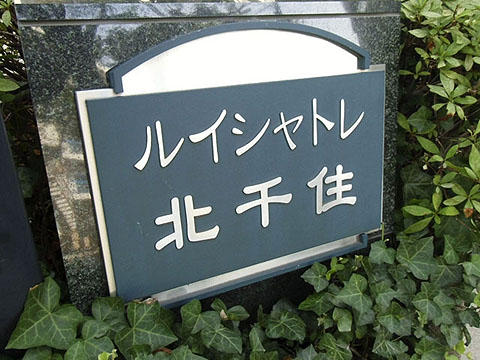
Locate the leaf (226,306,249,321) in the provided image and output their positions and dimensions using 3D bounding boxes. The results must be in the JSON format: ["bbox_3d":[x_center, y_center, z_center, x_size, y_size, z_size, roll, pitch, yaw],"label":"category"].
[{"bbox_3d":[-0.004,0.231,0.576,0.040,0.032,0.012,-8,-11,-11],"label":"leaf"}]

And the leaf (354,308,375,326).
[{"bbox_3d":[0.246,0.272,0.658,0.043,0.044,0.012,-5,-13,0],"label":"leaf"}]

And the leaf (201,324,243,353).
[{"bbox_3d":[-0.029,0.248,0.518,0.065,0.054,0.016,-9,-13,-13],"label":"leaf"}]

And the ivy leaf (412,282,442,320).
[{"bbox_3d":[0.402,0.261,0.714,0.068,0.086,0.021,-4,-12,6],"label":"ivy leaf"}]

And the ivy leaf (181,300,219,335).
[{"bbox_3d":[-0.062,0.217,0.526,0.063,0.057,0.016,-9,-11,-15],"label":"ivy leaf"}]

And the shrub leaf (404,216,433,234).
[{"bbox_3d":[0.389,0.099,0.725,0.068,0.025,0.010,-30,-28,-5],"label":"shrub leaf"}]

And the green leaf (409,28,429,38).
[{"bbox_3d":[0.413,-0.339,0.770,0.046,0.023,0.012,10,-19,15],"label":"green leaf"}]

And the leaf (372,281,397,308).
[{"bbox_3d":[0.296,0.235,0.682,0.052,0.060,0.015,-5,-11,2],"label":"leaf"}]

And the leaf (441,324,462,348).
[{"bbox_3d":[0.468,0.346,0.736,0.049,0.058,0.015,-4,-14,7],"label":"leaf"}]

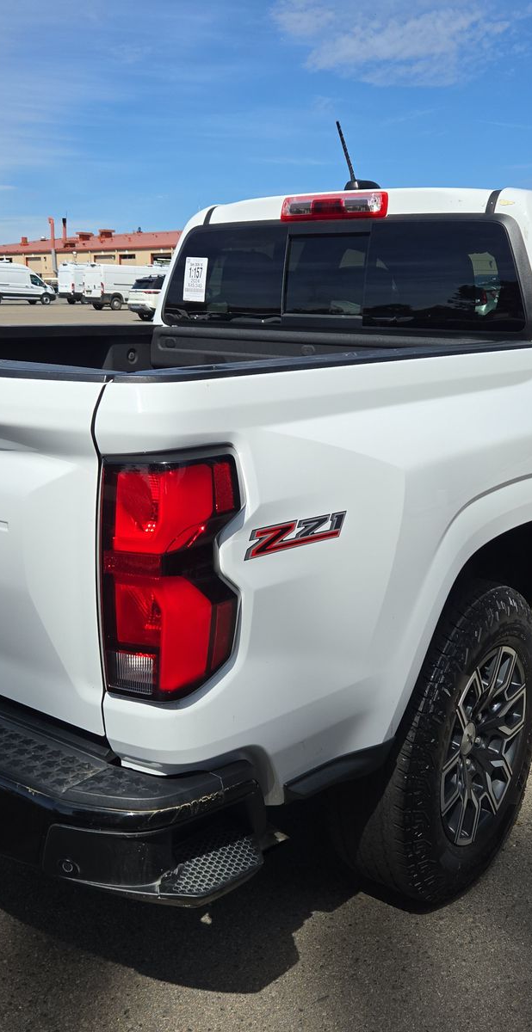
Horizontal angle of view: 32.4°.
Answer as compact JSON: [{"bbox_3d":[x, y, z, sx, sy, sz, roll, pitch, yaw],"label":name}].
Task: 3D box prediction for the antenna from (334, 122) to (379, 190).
[{"bbox_3d":[0.302,-1.173,3.010,0.070,0.210,0.240,10,17,36],"label":"antenna"}]

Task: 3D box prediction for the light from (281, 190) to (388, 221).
[{"bbox_3d":[0.234,-1.006,2.961,0.400,0.080,0.060,10,17,36],"label":"light"}]

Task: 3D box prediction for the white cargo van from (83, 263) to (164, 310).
[{"bbox_3d":[-7.760,-13.580,54.480,5.950,2.540,2.060,-12,19,-43],"label":"white cargo van"}]

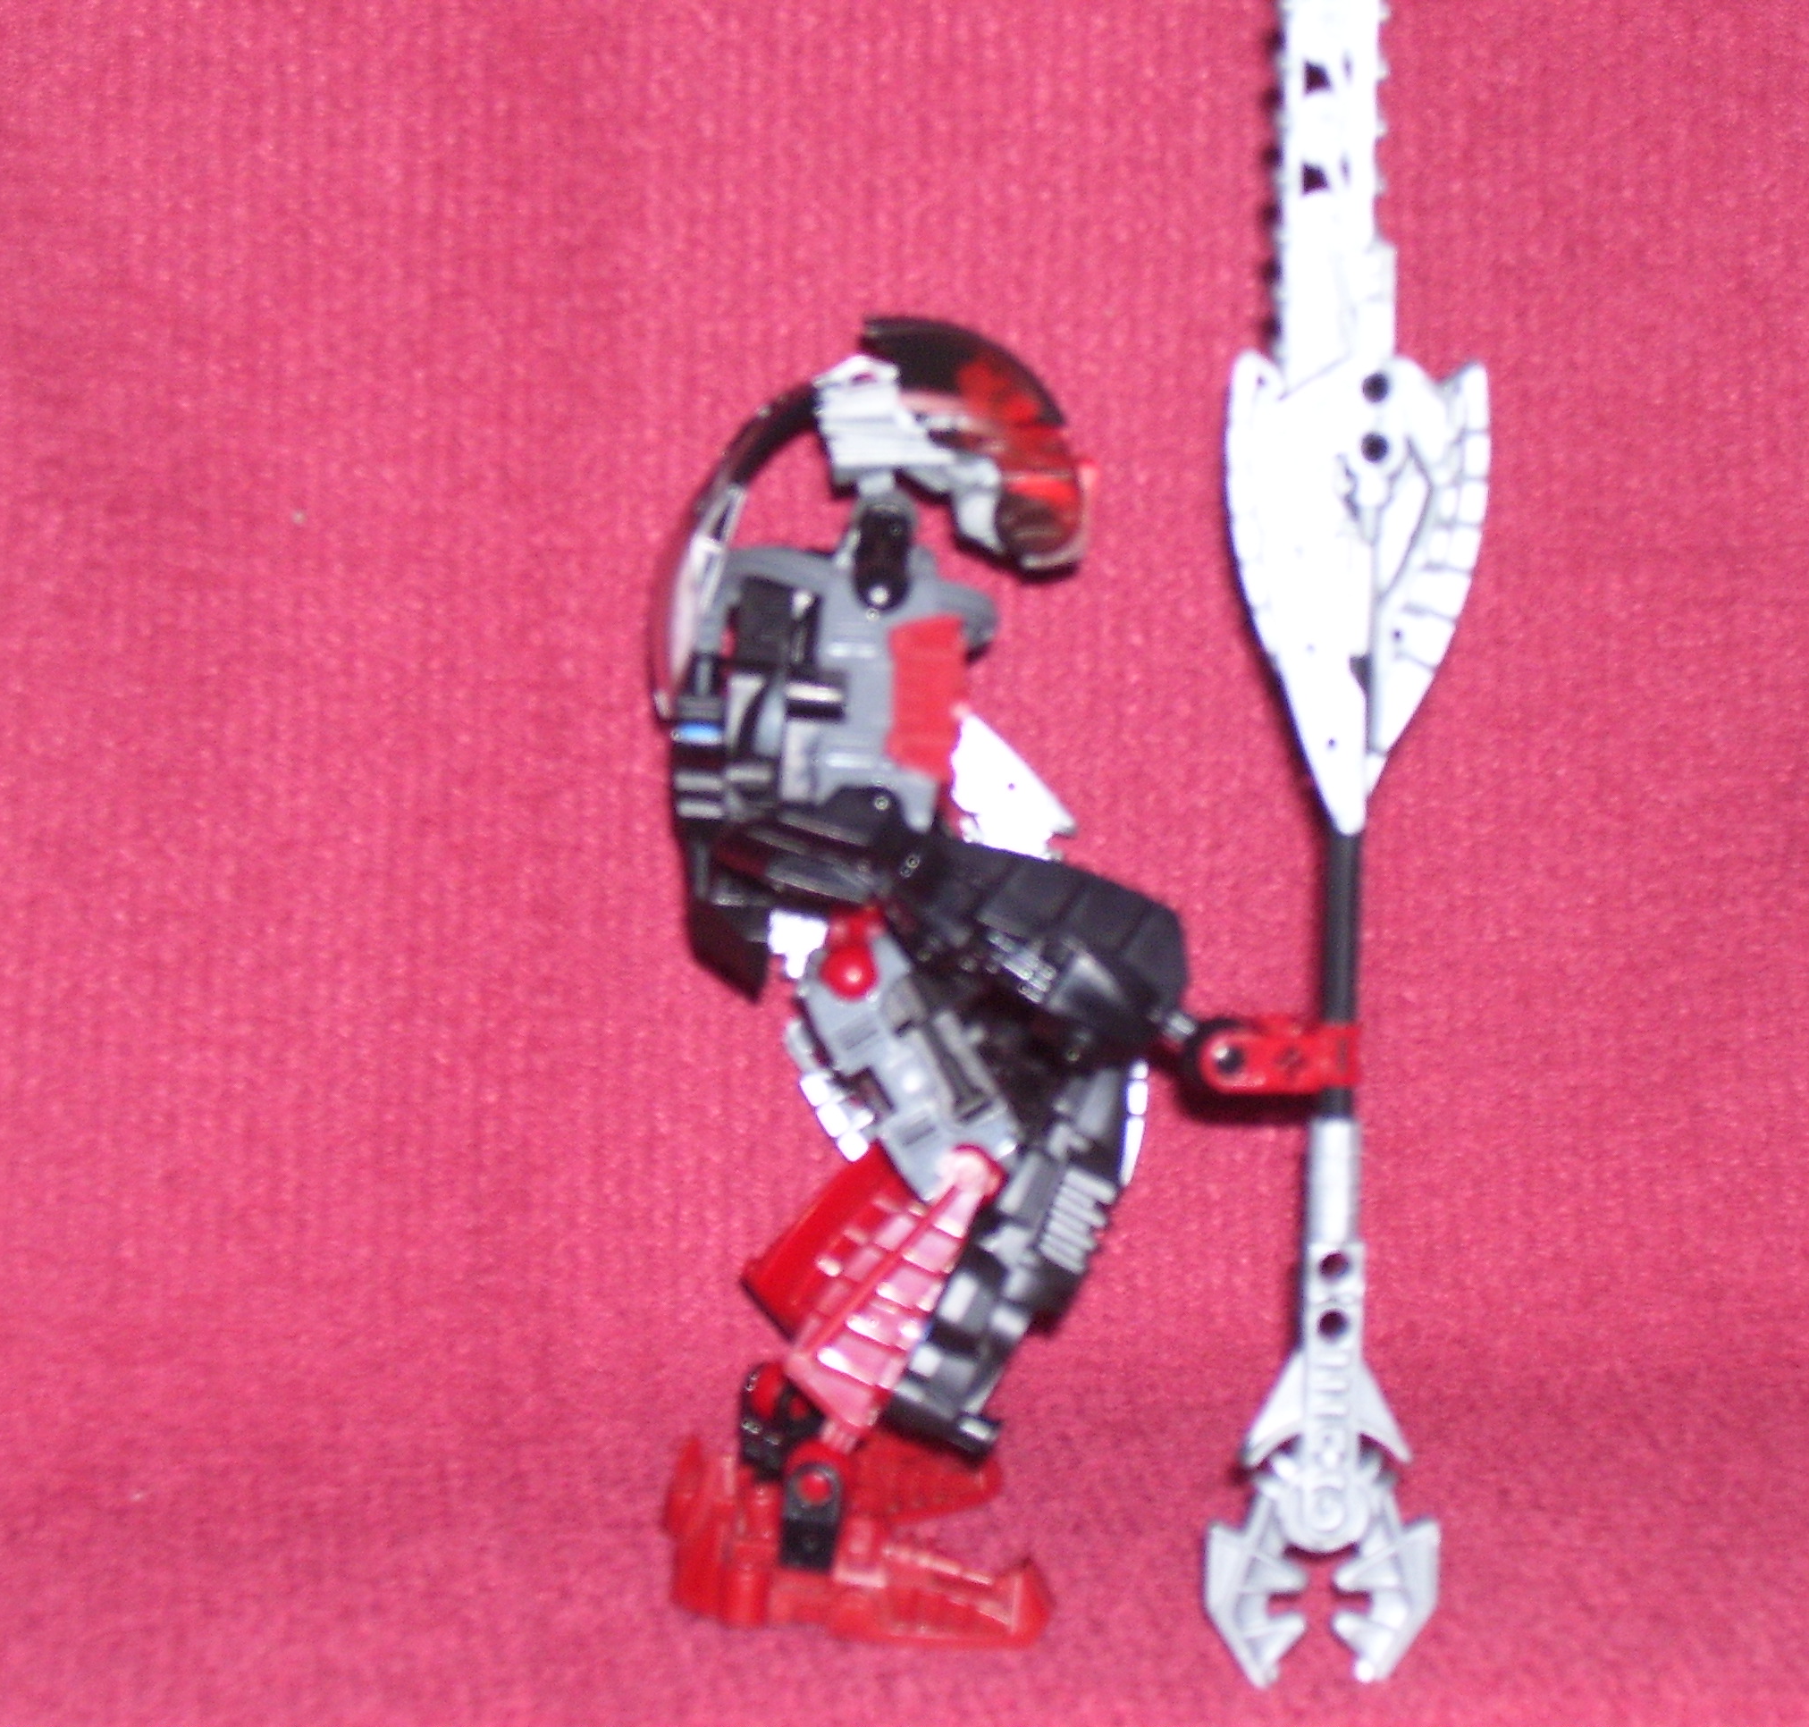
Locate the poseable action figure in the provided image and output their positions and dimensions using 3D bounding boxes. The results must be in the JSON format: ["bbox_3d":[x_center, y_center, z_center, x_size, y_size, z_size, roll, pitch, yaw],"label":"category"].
[{"bbox_3d":[0.013,0.014,0.764,0.097,0.180,0.095,0,10,0],"label":"poseable action figure"}]

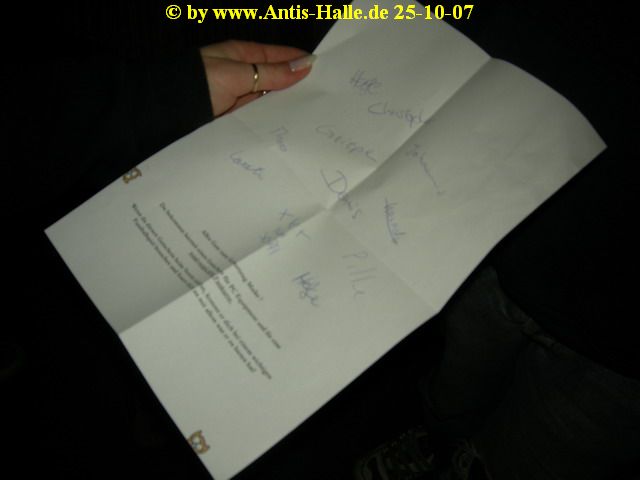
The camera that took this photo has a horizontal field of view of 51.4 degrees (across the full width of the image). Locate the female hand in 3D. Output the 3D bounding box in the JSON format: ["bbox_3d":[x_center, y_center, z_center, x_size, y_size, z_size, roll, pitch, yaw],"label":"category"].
[{"bbox_3d":[-0.042,-0.114,0.490,0.108,0.052,0.066,-11,54,-10],"label":"female hand"}]

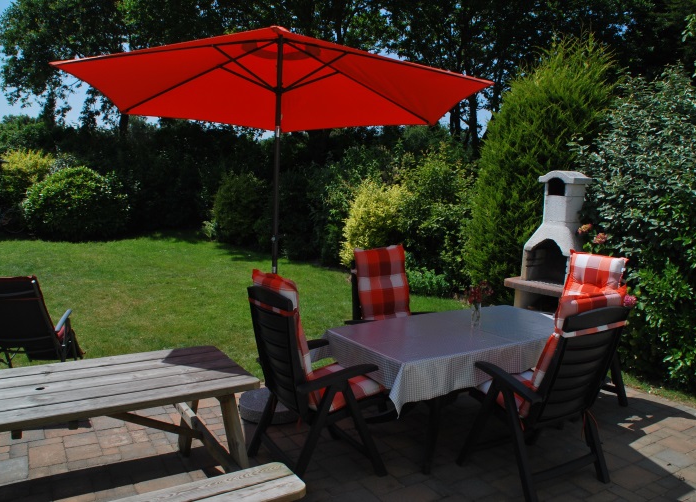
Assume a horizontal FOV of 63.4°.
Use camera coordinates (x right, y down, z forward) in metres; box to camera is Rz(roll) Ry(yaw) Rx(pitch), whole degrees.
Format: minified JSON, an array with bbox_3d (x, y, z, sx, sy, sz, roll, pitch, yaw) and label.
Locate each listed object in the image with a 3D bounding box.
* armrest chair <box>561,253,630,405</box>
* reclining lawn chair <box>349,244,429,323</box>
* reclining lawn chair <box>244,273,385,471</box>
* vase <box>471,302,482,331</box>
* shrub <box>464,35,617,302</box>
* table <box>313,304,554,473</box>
[{"bbox_3d":[1.886,0.634,4.604,0.720,1.180,0.630,-2,7,-31],"label":"armrest chair"},{"bbox_3d":[0.385,0.616,4.483,0.630,1.150,0.710,-1,7,-27],"label":"reclining lawn chair"},{"bbox_3d":[-0.191,0.728,3.317,0.710,1.130,0.630,-2,7,-30],"label":"reclining lawn chair"},{"bbox_3d":[0.891,0.446,3.883,0.068,0.180,0.068,-2,7,-32],"label":"vase"},{"bbox_3d":[2.641,-0.994,7.731,2.050,3.830,2.000,4,6,18],"label":"shrub"},{"bbox_3d":[0.798,0.891,3.932,1.800,0.740,0.960,-2,7,-32],"label":"table"}]

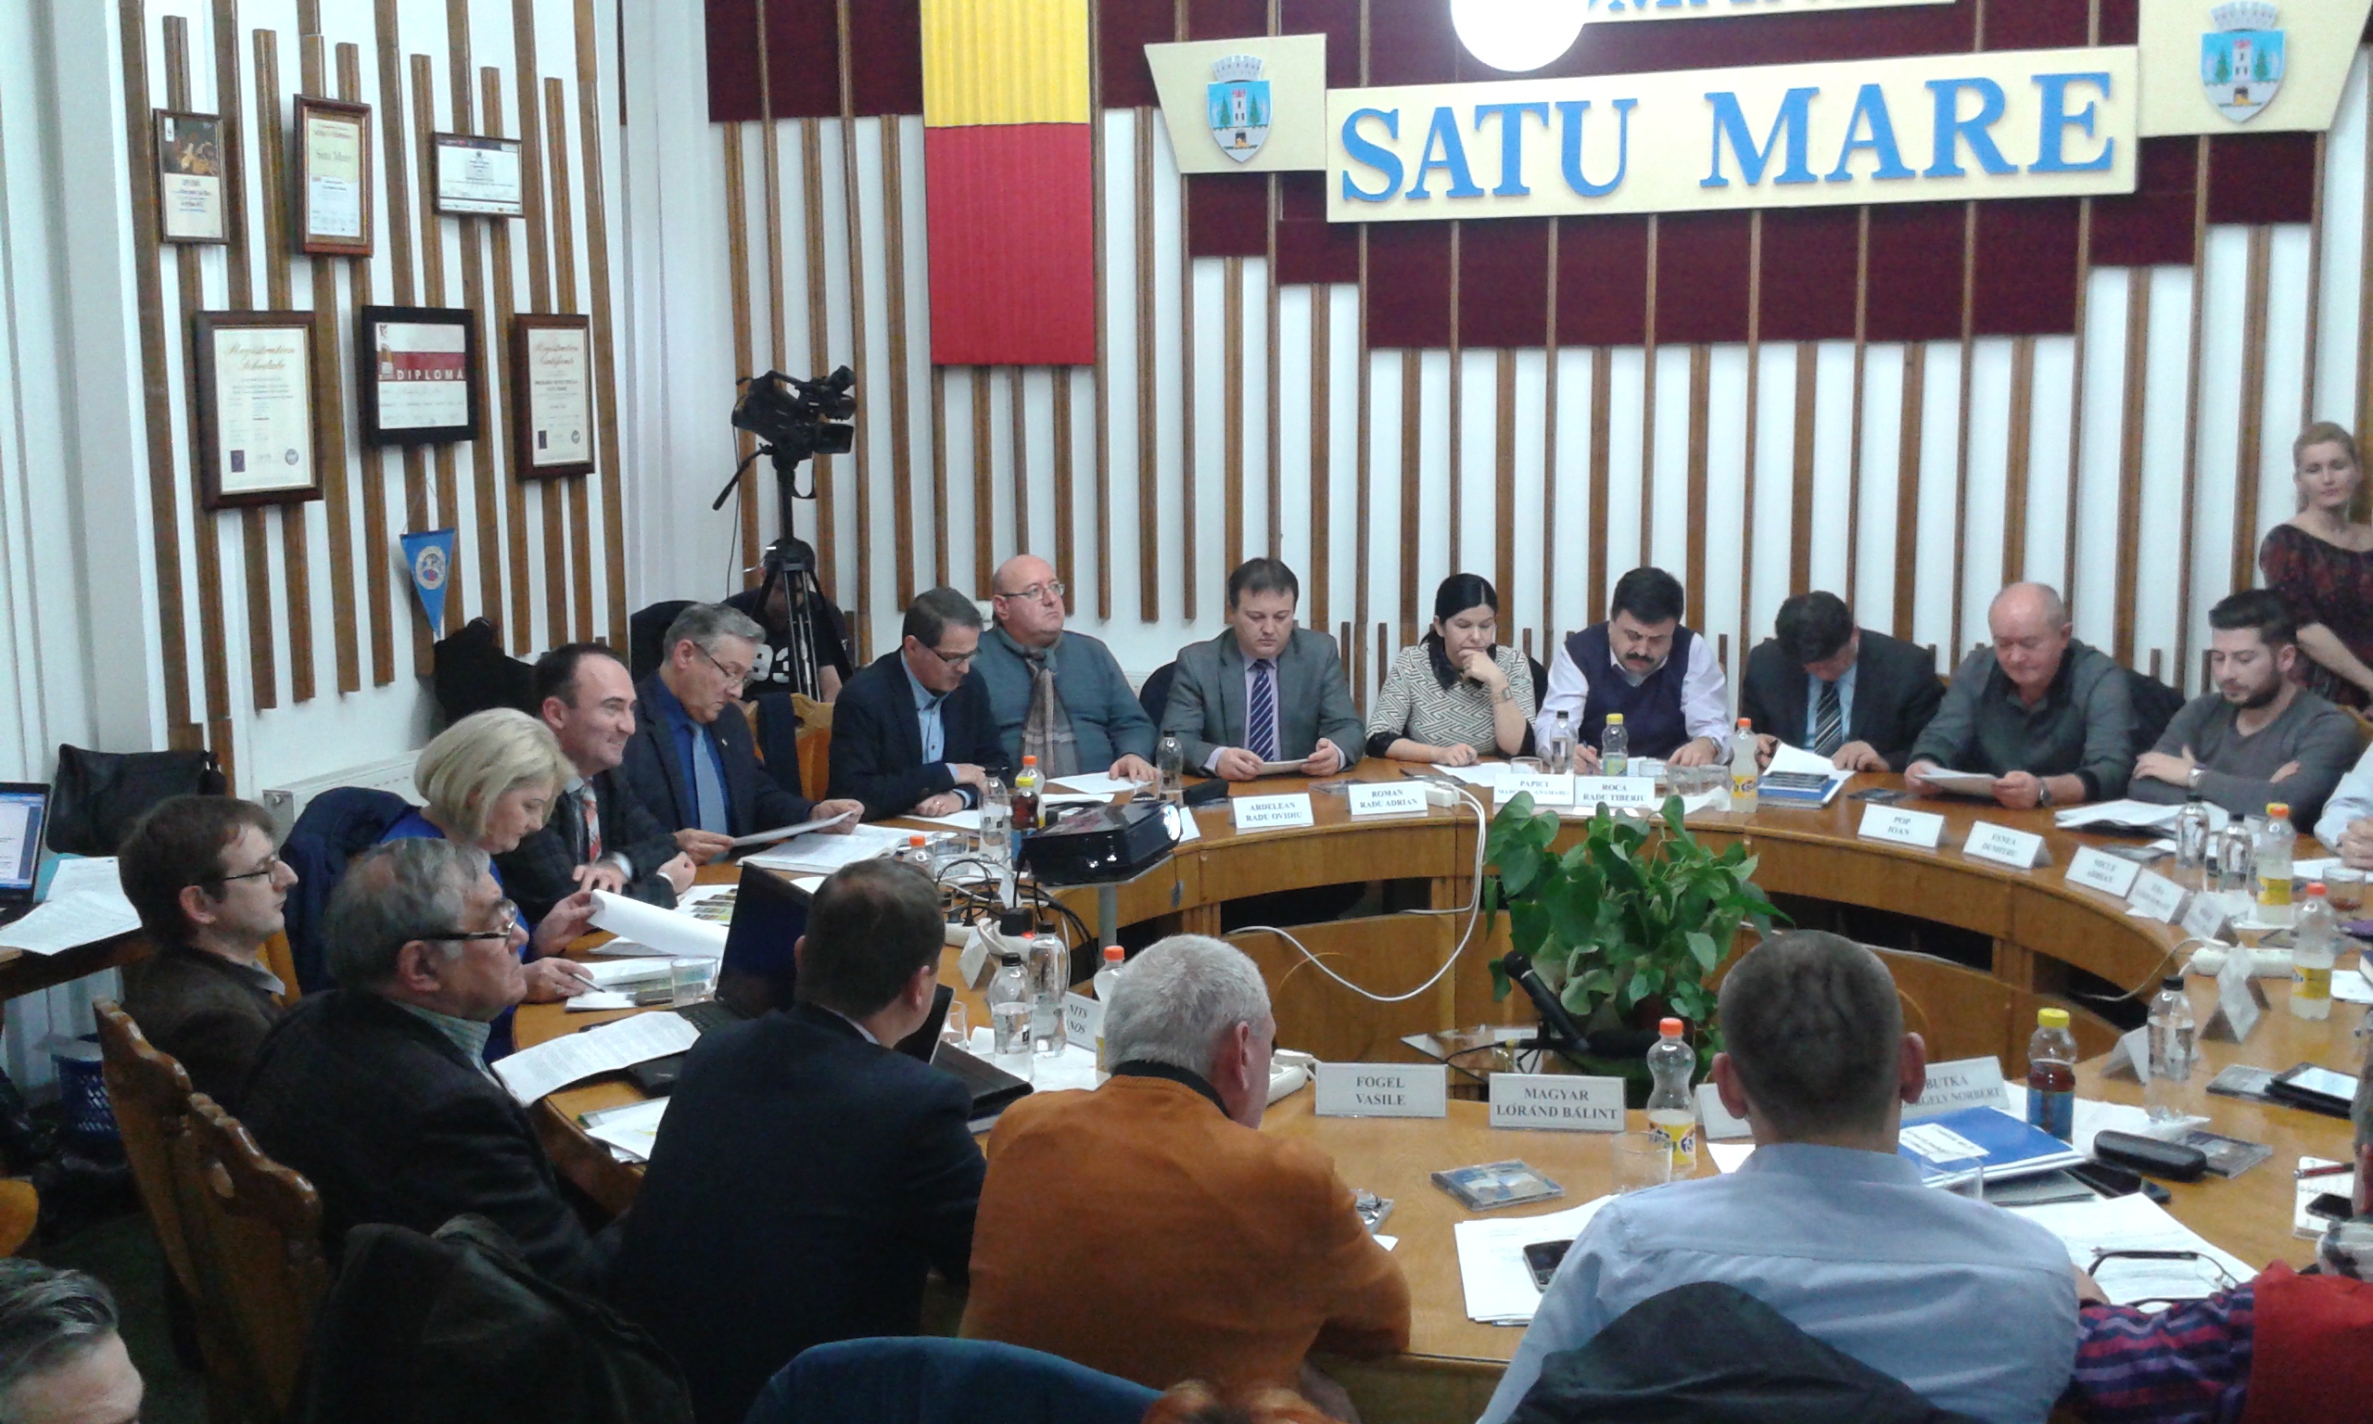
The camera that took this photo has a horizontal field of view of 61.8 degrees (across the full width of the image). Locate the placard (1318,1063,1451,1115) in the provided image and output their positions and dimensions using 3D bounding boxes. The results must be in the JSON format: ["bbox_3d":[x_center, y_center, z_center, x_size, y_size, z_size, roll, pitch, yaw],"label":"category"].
[{"bbox_3d":[0.305,0.587,3.104,0.207,0.074,0.065,0,10,4],"label":"placard"}]

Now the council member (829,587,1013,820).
[{"bbox_3d":[-0.691,0.361,5.582,0.550,1.320,0.750,-7,10,-38],"label":"council member"}]

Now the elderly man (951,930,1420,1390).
[{"bbox_3d":[0.045,0.833,2.376,0.560,1.270,0.750,2,10,19],"label":"elderly man"}]

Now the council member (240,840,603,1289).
[{"bbox_3d":[-0.831,0.794,2.643,0.800,1.310,0.550,-8,11,-40],"label":"council member"}]

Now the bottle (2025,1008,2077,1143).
[{"bbox_3d":[1.258,0.534,2.885,0.067,0.217,0.067,-1,10,0],"label":"bottle"}]

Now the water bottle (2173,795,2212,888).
[{"bbox_3d":[2.266,0.291,4.467,0.068,0.208,0.068,-1,8,0],"label":"water bottle"}]

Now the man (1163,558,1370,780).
[{"bbox_3d":[0.273,0.243,6.179,0.600,1.360,0.750,-2,8,-6],"label":"man"}]

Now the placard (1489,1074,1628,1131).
[{"bbox_3d":[0.567,0.595,3.039,0.207,0.075,0.065,0,10,6],"label":"placard"}]

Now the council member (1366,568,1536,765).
[{"bbox_3d":[0.852,0.255,6.253,0.540,1.300,0.720,-1,8,1],"label":"council member"}]

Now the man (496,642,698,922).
[{"bbox_3d":[-1.149,0.513,4.417,0.750,1.320,0.560,7,12,40],"label":"man"}]

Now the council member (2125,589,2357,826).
[{"bbox_3d":[2.637,0.359,5.048,0.570,1.325,0.750,9,13,44],"label":"council member"}]

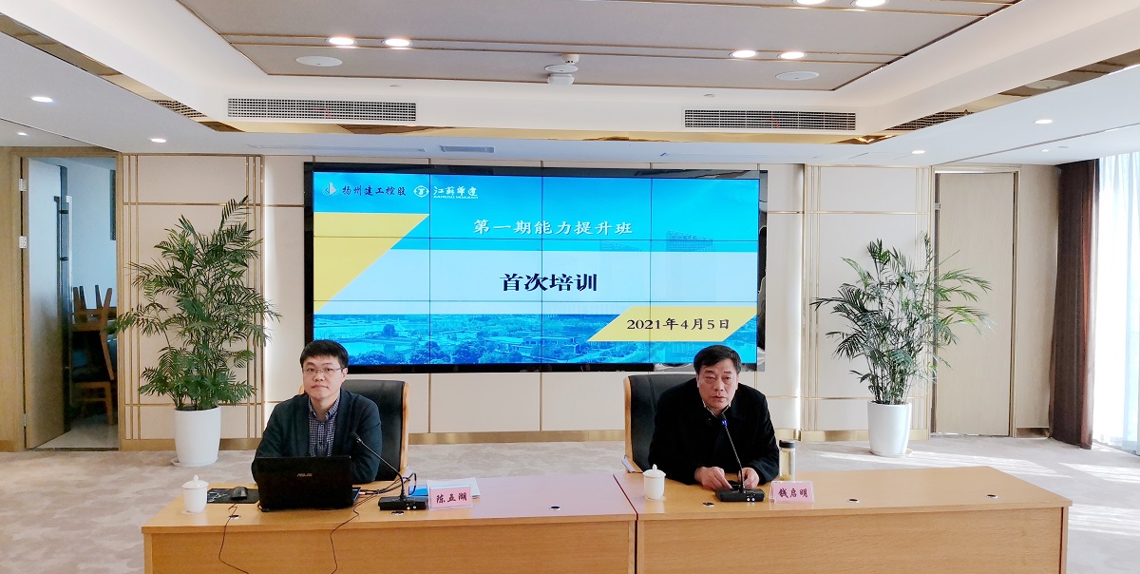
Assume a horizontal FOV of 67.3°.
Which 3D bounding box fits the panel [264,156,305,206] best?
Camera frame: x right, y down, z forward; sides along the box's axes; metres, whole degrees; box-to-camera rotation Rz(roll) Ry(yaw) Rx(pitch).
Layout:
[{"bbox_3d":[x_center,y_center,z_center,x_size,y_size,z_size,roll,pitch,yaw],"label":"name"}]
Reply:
[{"bbox_3d":[-2.525,-0.939,7.640,0.395,0.430,0.040,0,2,-5],"label":"panel"}]

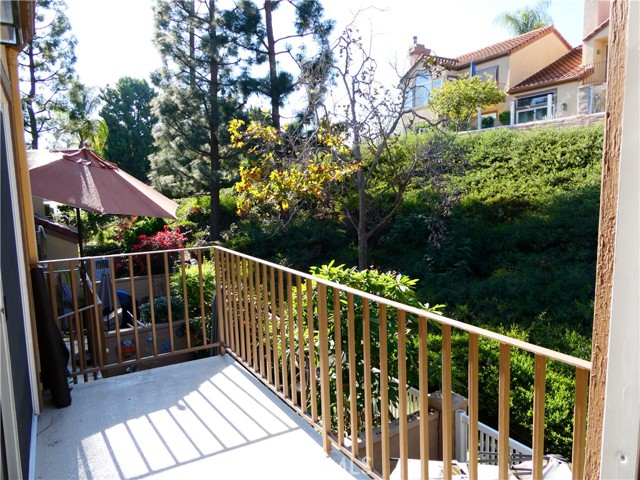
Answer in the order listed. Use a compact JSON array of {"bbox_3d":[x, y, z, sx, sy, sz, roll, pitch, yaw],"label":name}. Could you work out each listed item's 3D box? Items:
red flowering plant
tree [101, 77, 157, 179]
[{"bbox_3d":[-4.688,0.317,12.800,1.600,1.300,1.400,-2,7,0],"label":"red flowering plant"},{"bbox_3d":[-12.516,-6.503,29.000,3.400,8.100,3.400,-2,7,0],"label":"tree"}]

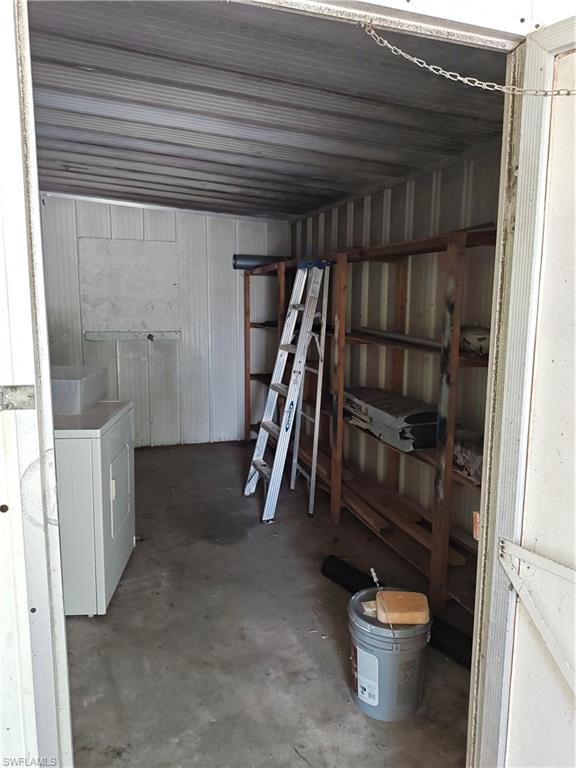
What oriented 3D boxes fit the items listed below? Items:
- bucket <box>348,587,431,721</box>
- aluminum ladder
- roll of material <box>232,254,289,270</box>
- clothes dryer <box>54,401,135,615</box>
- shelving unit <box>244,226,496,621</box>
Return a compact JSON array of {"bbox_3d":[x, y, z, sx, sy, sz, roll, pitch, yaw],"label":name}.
[{"bbox_3d":[0.382,1.024,2.120,0.305,0.372,0.305,1,8,0],"label":"bucket"},{"bbox_3d":[-0.044,0.025,4.107,0.485,1.810,0.619,-2,8,-18],"label":"aluminum ladder"},{"bbox_3d":[-0.257,-1.288,5.894,0.680,0.155,0.155,-3,8,-24],"label":"roll of material"},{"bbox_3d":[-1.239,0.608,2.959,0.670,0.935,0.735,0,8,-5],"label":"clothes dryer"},{"bbox_3d":[0.457,-0.008,4.206,0.570,1.860,4.390,-2,8,-18],"label":"shelving unit"}]

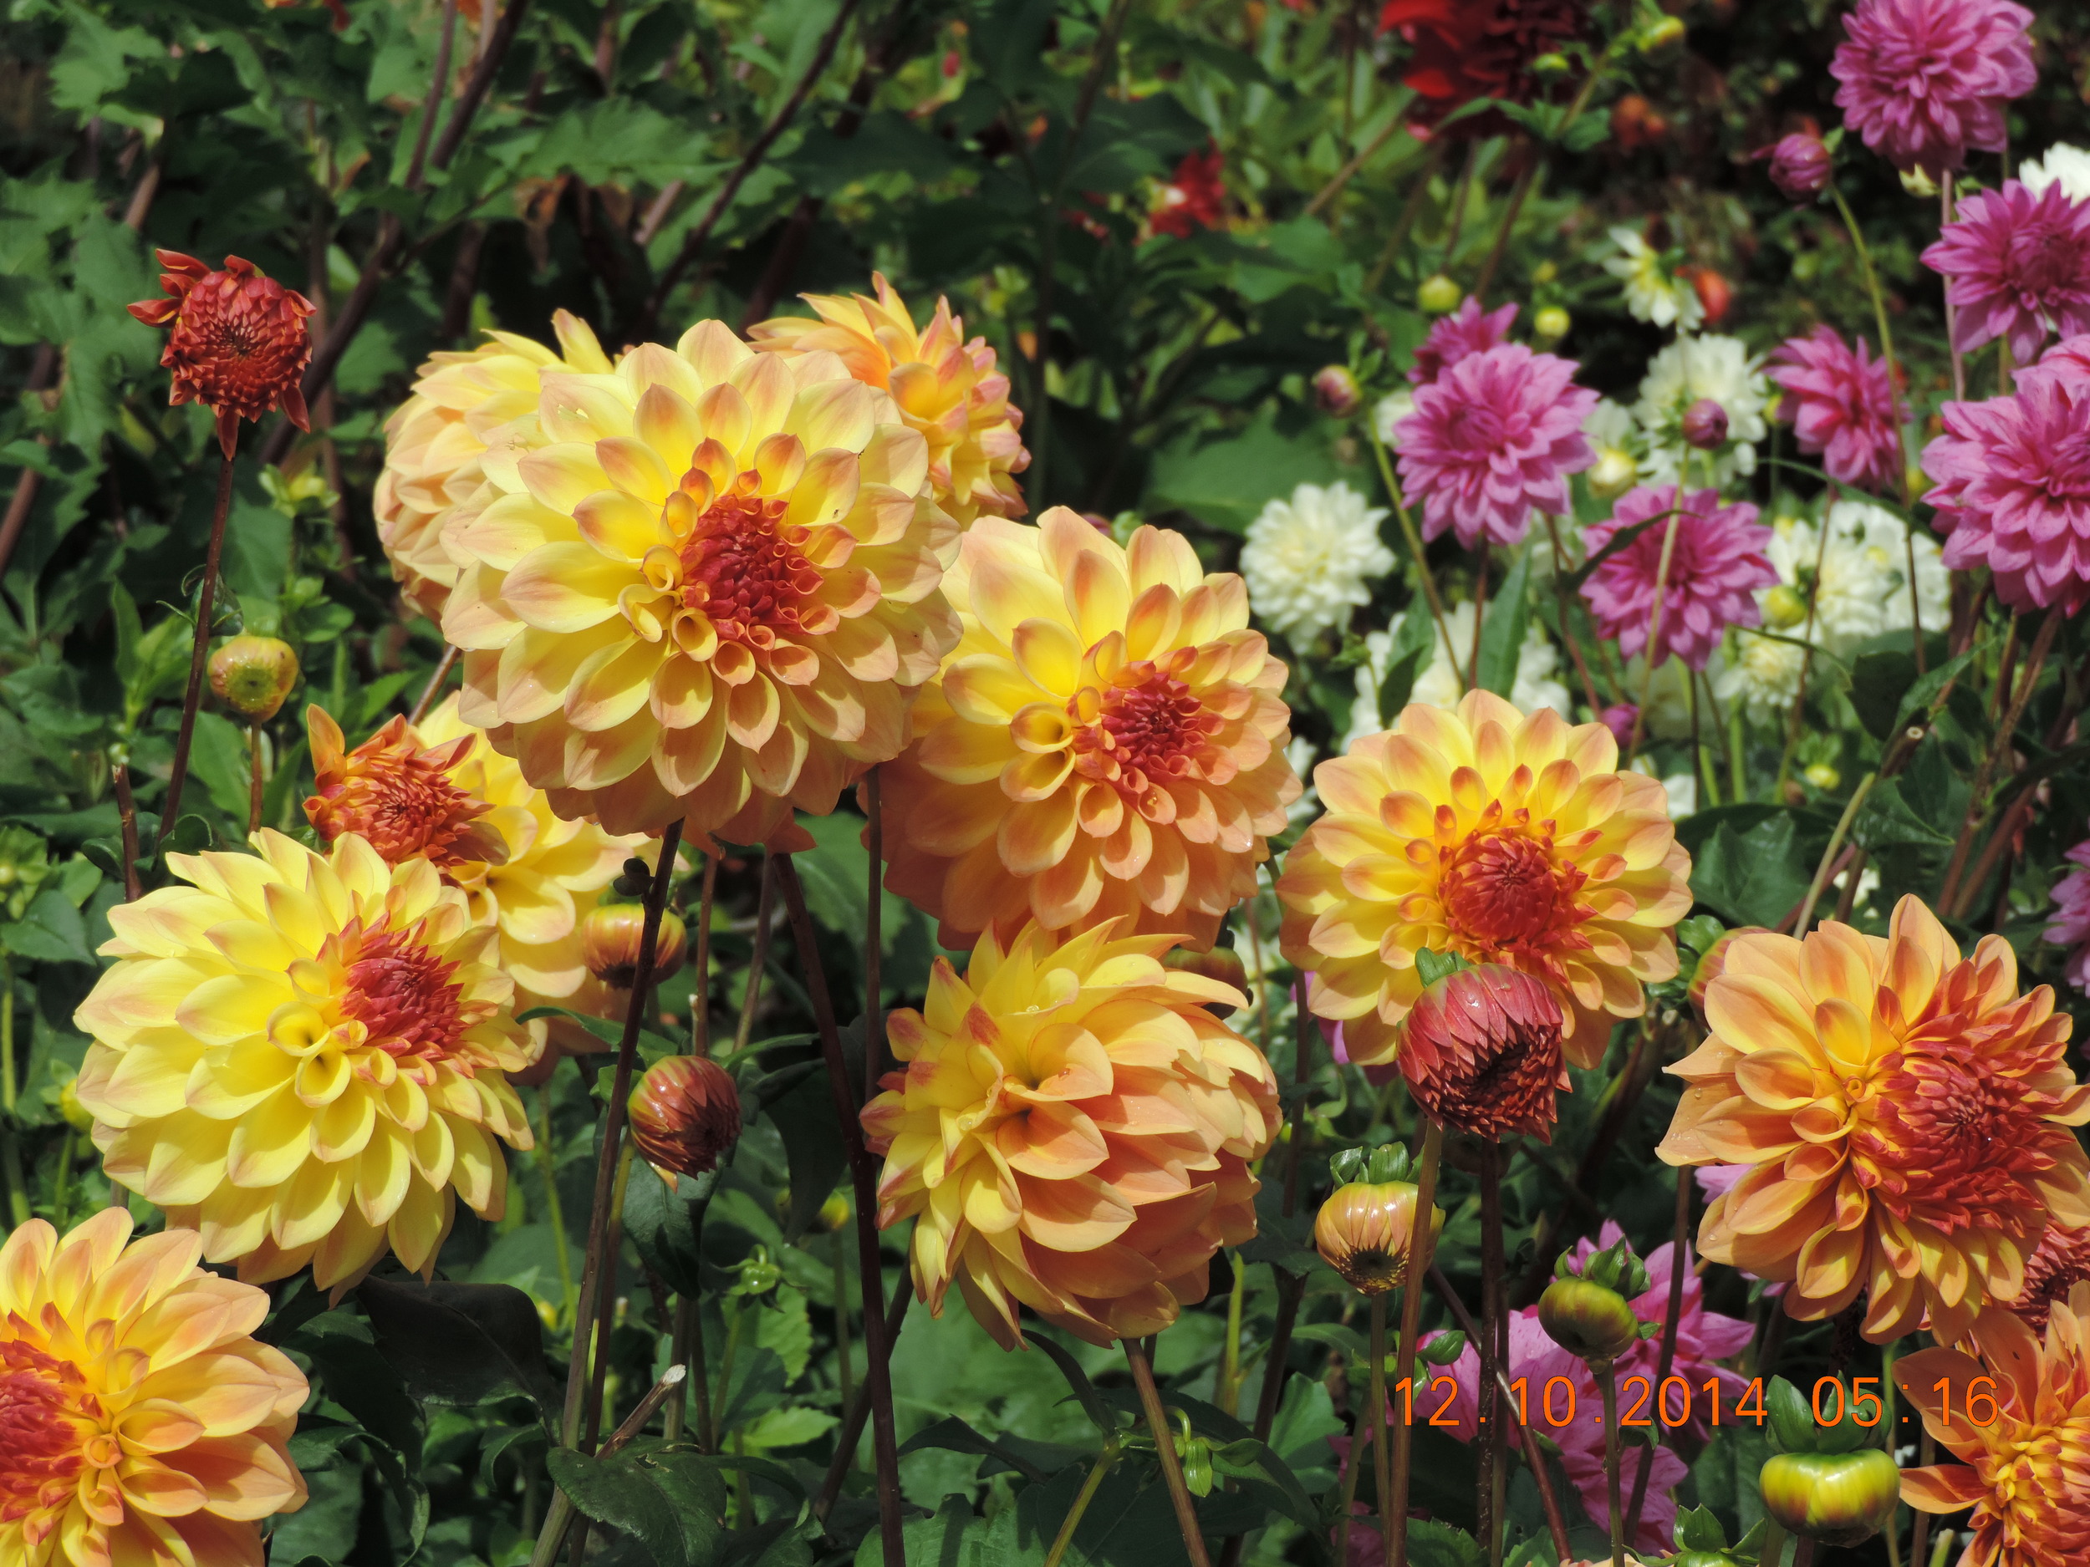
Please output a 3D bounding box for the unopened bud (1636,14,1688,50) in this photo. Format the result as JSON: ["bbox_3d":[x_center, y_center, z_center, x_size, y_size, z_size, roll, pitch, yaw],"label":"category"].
[{"bbox_3d":[0.329,-0.401,2.900,0.025,0.021,0.025,0,14,0],"label":"unopened bud"}]

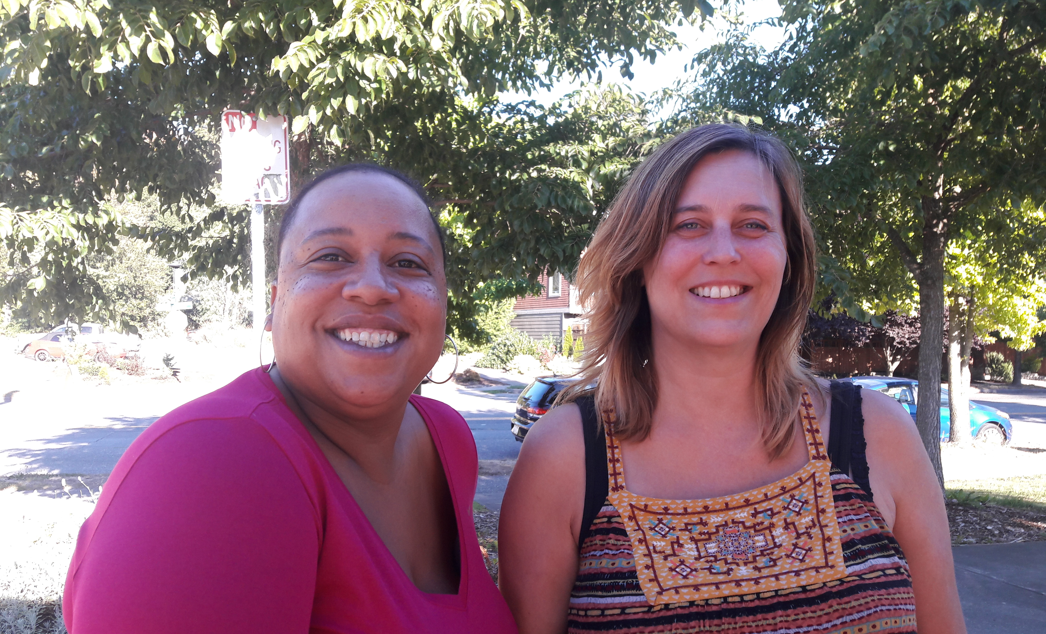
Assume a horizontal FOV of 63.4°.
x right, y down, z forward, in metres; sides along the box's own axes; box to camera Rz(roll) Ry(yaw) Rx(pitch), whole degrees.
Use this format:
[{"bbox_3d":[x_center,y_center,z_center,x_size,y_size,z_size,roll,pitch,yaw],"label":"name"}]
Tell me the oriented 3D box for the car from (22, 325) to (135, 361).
[{"bbox_3d":[-21.200,1.410,40.400,4.600,1.450,1.790,0,0,-5],"label":"car"}]

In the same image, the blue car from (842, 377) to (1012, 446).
[{"bbox_3d":[8.220,2.020,17.850,4.100,1.500,1.720,0,0,-8],"label":"blue car"}]

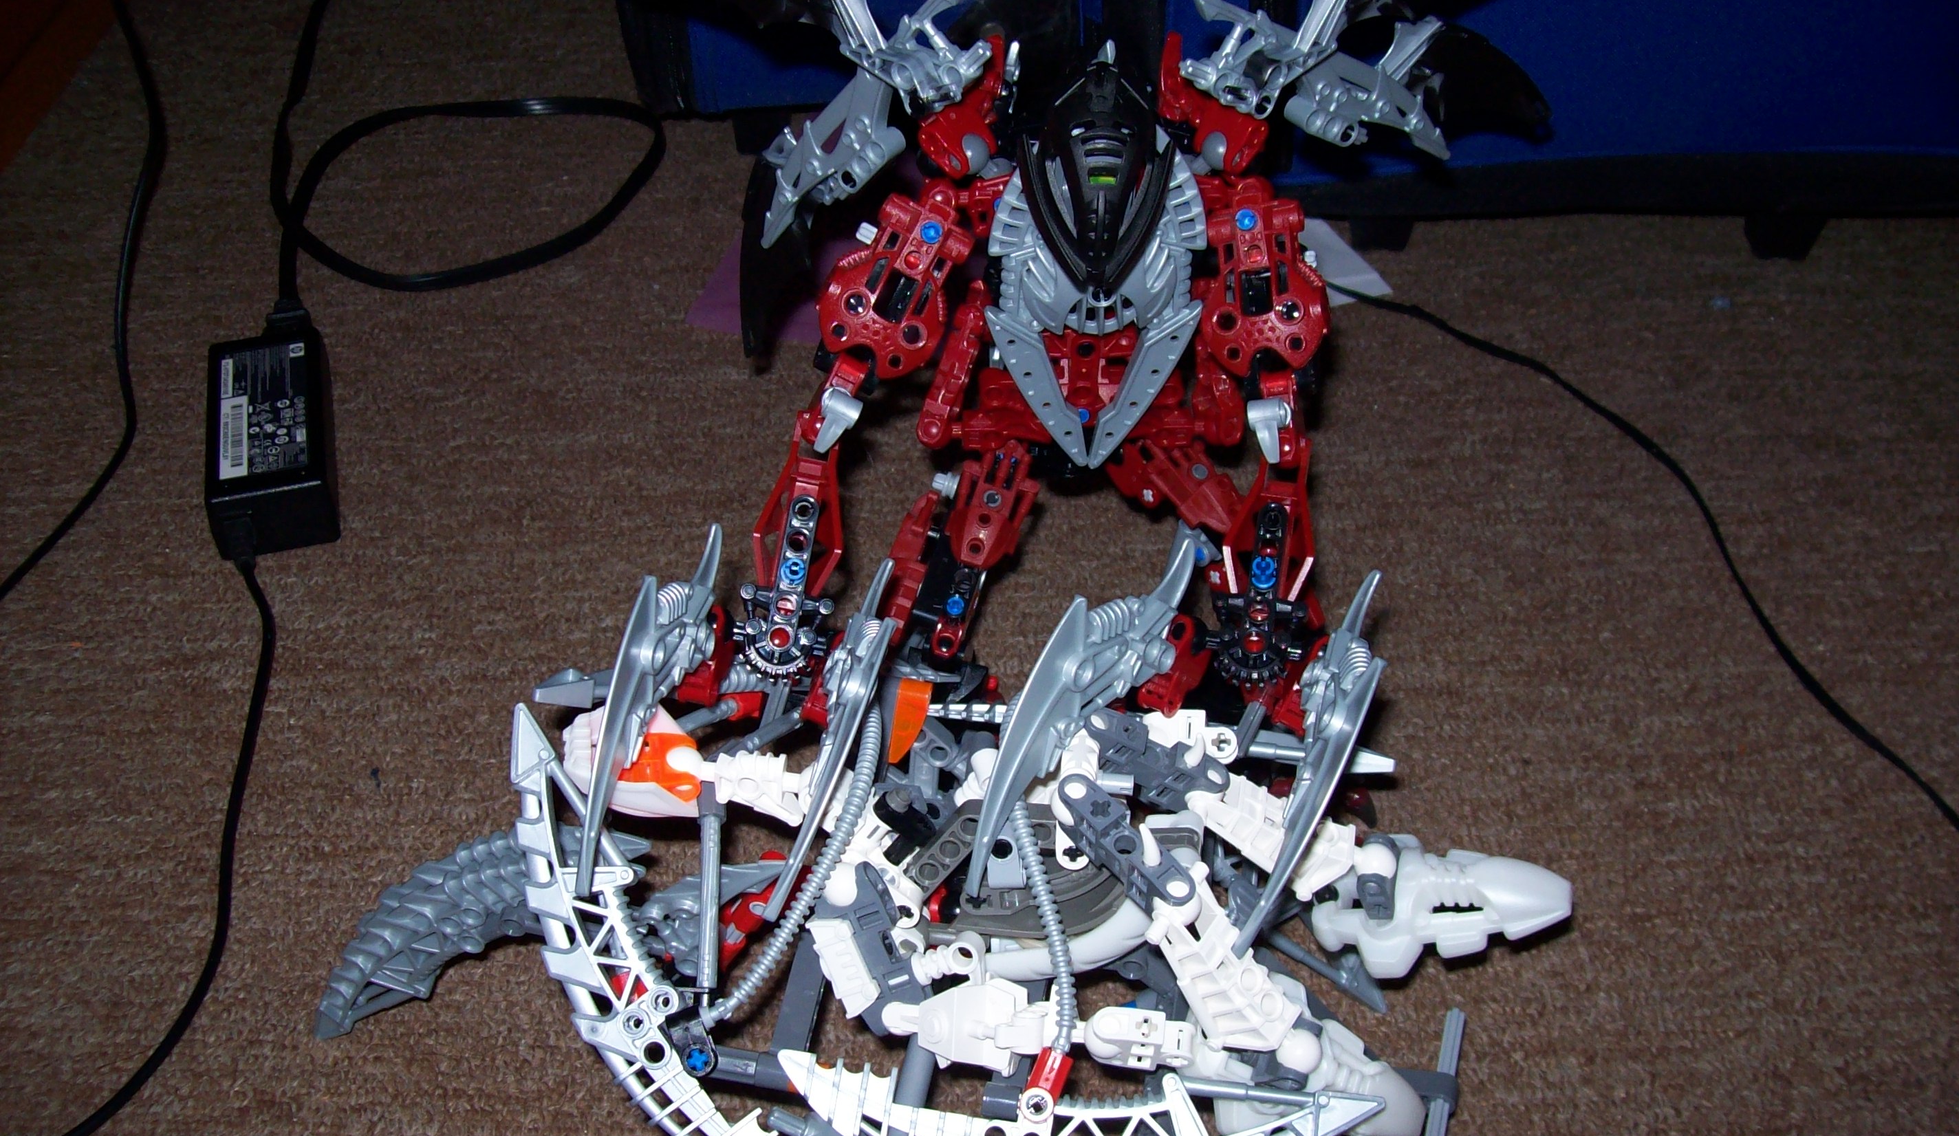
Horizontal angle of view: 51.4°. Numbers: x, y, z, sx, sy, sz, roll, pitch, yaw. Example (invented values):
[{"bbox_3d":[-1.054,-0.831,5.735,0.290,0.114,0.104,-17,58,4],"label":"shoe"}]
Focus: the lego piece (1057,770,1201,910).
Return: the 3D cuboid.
[{"bbox_3d":[0.034,0.066,0.473,0.009,0.013,0.043,-27,49,-25],"label":"lego piece"}]

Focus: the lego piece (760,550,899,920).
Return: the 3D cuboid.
[{"bbox_3d":[-0.036,0.041,0.488,0.010,0.029,0.091,20,81,-12],"label":"lego piece"}]

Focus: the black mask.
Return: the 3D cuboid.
[{"bbox_3d":[0.029,-0.096,0.503,0.038,0.052,0.034,1,29,3],"label":"black mask"}]

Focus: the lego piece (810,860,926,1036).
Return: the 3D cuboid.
[{"bbox_3d":[-0.026,0.089,0.468,0.015,0.011,0.042,-39,57,15],"label":"lego piece"}]

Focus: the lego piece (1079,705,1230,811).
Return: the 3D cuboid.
[{"bbox_3d":[0.045,0.050,0.522,0.043,0.013,0.009,24,49,25],"label":"lego piece"}]

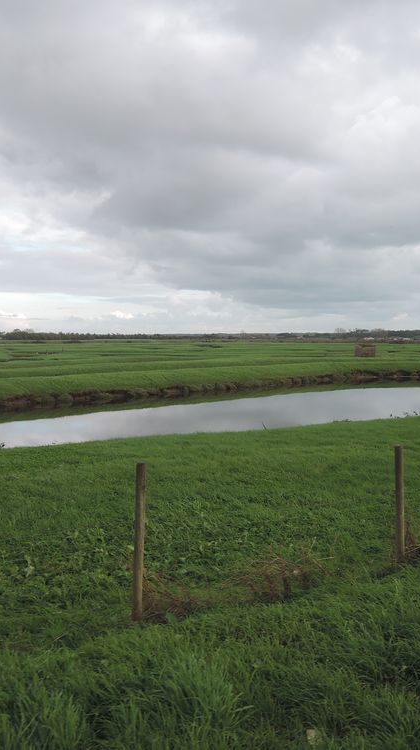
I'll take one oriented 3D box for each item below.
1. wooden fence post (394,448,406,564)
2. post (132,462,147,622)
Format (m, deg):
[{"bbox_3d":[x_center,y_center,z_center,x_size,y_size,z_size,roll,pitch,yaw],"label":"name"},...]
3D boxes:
[{"bbox_3d":[1.825,1.242,6.650,0.075,1.132,0.075,-2,3,0],"label":"wooden fence post"},{"bbox_3d":[-0.523,1.248,5.150,0.073,1.193,0.073,2,3,0],"label":"post"}]

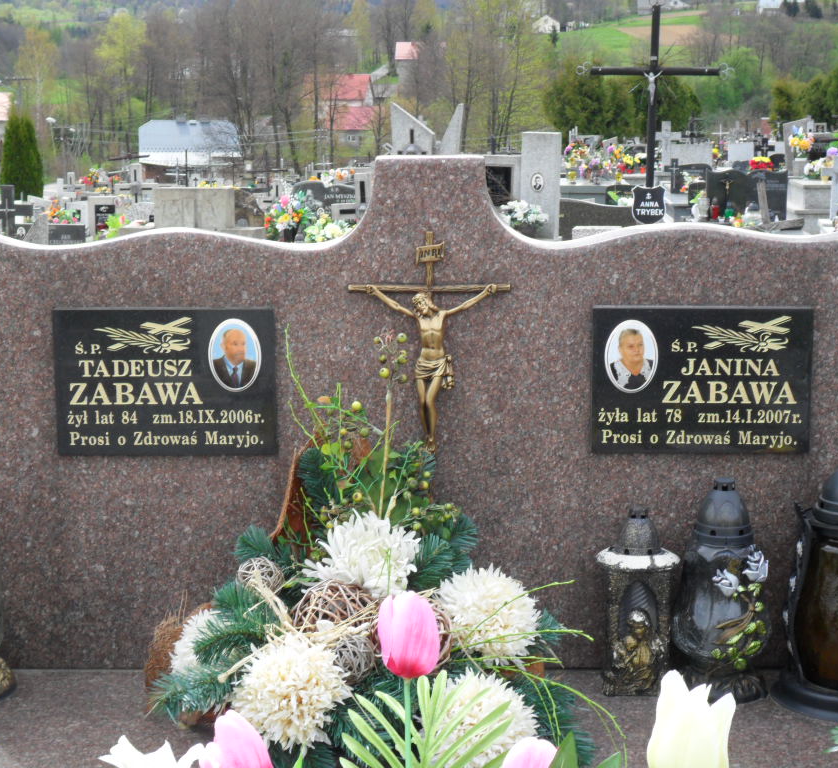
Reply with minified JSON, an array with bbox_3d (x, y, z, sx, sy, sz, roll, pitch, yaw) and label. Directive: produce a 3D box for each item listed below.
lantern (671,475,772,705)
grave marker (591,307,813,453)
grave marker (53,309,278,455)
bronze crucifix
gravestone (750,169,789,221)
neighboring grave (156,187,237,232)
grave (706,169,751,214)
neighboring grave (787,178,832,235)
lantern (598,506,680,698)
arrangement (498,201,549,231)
[{"bbox_3d":[0.407,0.269,2.498,0.128,0.290,0.120,0,10,0],"label":"lantern"},{"bbox_3d":[0.421,-0.005,2.770,0.325,0.218,0.026,0,11,-1],"label":"grave marker"},{"bbox_3d":[-0.373,-0.003,2.750,0.325,0.218,0.026,0,11,-1],"label":"grave marker"},{"bbox_3d":[0.014,-0.055,2.505,0.217,0.301,0.040,0,10,0],"label":"bronze crucifix"},{"bbox_3d":[4.890,-2.630,26.000,0.570,0.710,0.120,0,11,-1],"label":"gravestone"},{"bbox_3d":[-2.048,-1.601,17.000,0.750,0.410,0.300,0,10,0],"label":"neighboring grave"},{"bbox_3d":[4.318,-2.637,26.000,0.600,0.700,0.120,0,11,-1],"label":"grave"},{"bbox_3d":[4.949,-2.251,23.500,0.620,0.720,1.000,0,11,-1],"label":"neighboring grave"},{"bbox_3d":[0.296,0.287,2.517,0.113,0.248,0.108,0,10,0],"label":"lantern"},{"bbox_3d":[0.813,-1.280,14.500,0.370,0.290,0.330,0,10,0],"label":"arrangement"}]

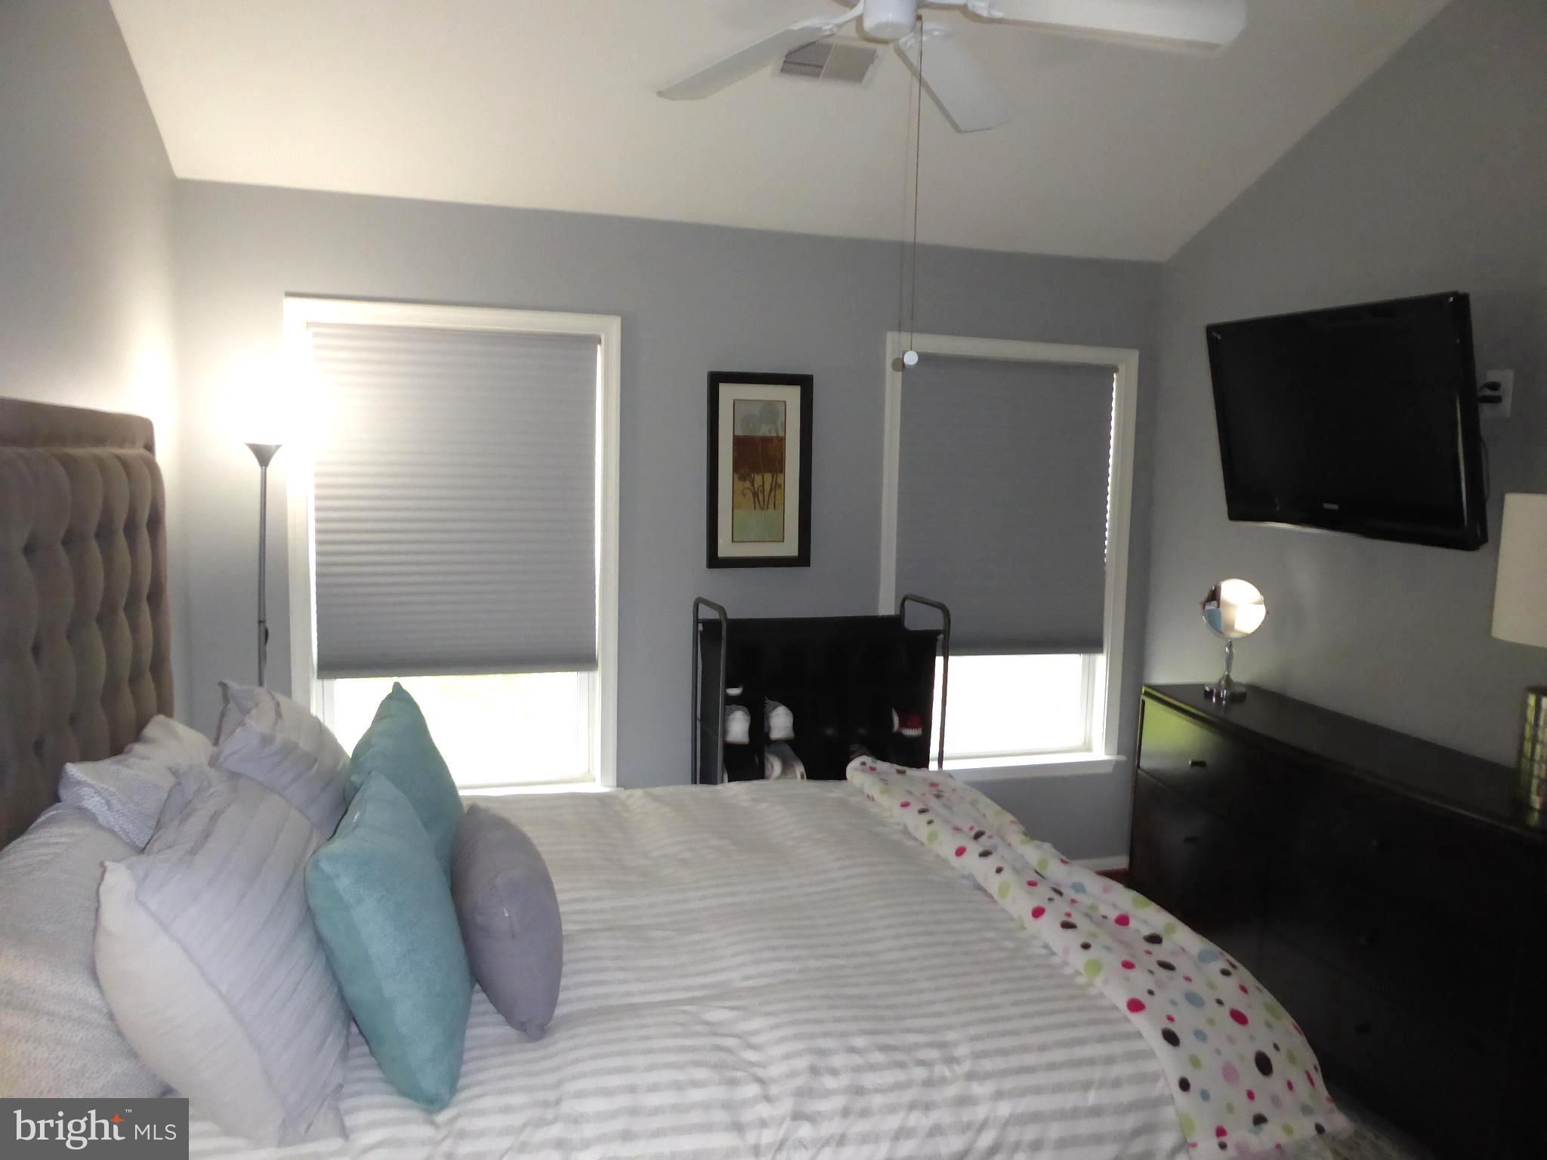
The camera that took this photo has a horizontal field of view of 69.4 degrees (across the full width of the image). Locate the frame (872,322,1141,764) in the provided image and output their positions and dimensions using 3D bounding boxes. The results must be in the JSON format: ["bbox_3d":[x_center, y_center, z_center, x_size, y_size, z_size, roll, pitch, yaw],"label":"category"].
[{"bbox_3d":[0.903,-0.067,4.285,1.060,1.670,0.090,0,6,-16],"label":"frame"}]

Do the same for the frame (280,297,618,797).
[{"bbox_3d":[-1.046,-0.056,3.739,1.060,1.670,0.090,0,6,-16],"label":"frame"}]

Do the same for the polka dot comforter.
[{"bbox_3d":[0.580,0.767,2.633,0.450,0.290,1.700,0,6,-16],"label":"polka dot comforter"}]

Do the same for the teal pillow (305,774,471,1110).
[{"bbox_3d":[-0.603,0.557,1.791,0.180,0.430,0.430,-22,8,-8],"label":"teal pillow"}]

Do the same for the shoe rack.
[{"bbox_3d":[0.147,0.647,3.872,0.785,1.161,0.370,-1,6,-19],"label":"shoe rack"}]

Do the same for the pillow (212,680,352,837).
[{"bbox_3d":[-1.059,0.469,2.410,0.220,0.470,0.560,-35,18,-13],"label":"pillow"}]

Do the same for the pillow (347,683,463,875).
[{"bbox_3d":[-0.721,0.488,2.218,0.170,0.425,0.430,-18,15,-3],"label":"pillow"}]

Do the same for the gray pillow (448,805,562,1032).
[{"bbox_3d":[-0.482,0.596,2.008,0.170,0.300,0.420,-14,9,-18],"label":"gray pillow"}]

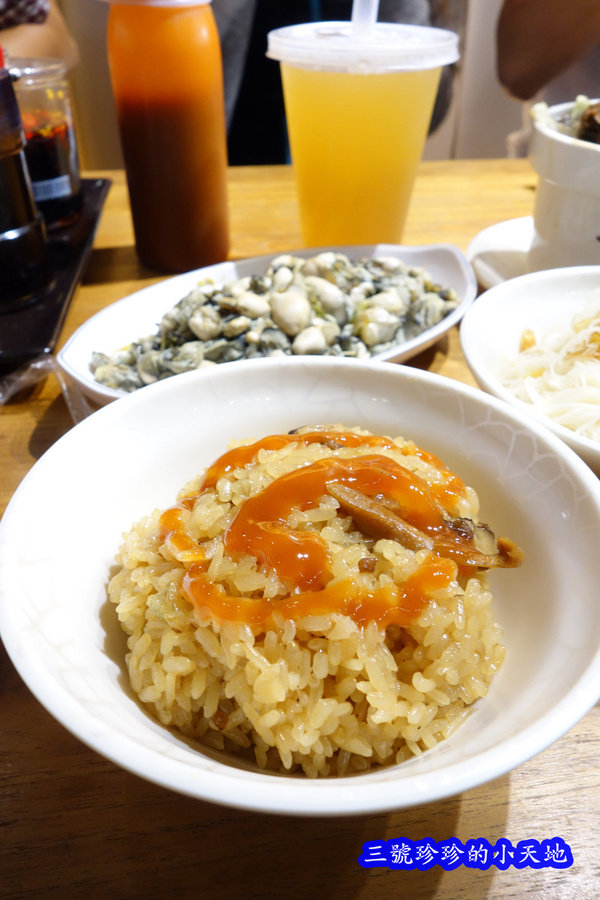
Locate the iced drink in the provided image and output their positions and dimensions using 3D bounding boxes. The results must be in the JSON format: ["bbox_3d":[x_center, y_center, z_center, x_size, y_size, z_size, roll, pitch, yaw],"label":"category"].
[{"bbox_3d":[0.032,-0.158,0.391,0.097,0.128,0.097,0,38,0],"label":"iced drink"}]

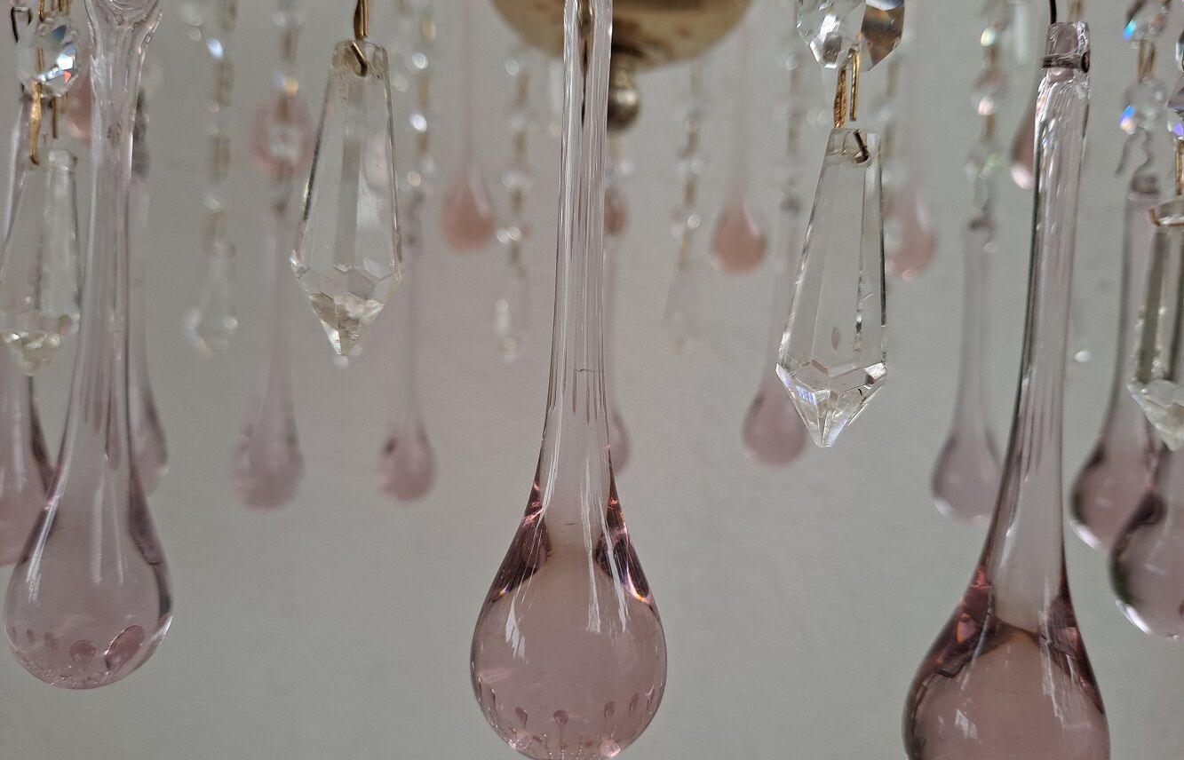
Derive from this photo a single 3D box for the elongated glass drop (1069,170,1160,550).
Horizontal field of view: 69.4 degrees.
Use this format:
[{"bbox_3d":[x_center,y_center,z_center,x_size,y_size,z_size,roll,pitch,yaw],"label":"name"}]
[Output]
[{"bbox_3d":[0.188,-0.007,0.300,0.028,0.133,0.028,5,2,32],"label":"elongated glass drop"}]

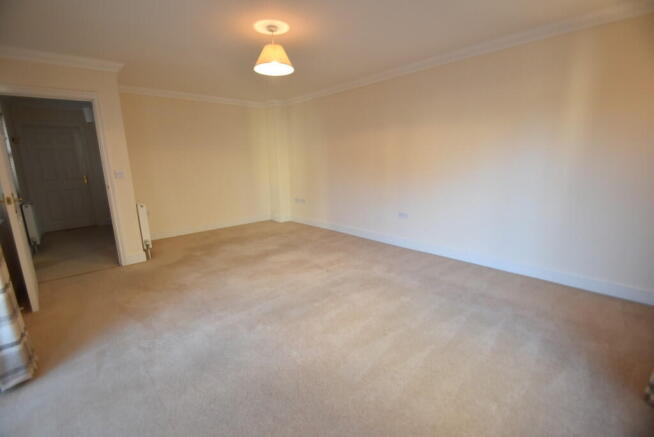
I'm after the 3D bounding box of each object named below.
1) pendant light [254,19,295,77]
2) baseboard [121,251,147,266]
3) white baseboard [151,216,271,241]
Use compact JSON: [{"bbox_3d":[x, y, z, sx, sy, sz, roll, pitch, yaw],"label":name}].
[{"bbox_3d":[-0.477,-1.523,2.448,0.355,0.350,0.355,-1,12,0],"label":"pendant light"},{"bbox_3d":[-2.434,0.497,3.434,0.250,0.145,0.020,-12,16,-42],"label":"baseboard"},{"bbox_3d":[-2.065,0.141,5.119,2.300,0.145,0.020,-12,16,-42],"label":"white baseboard"}]

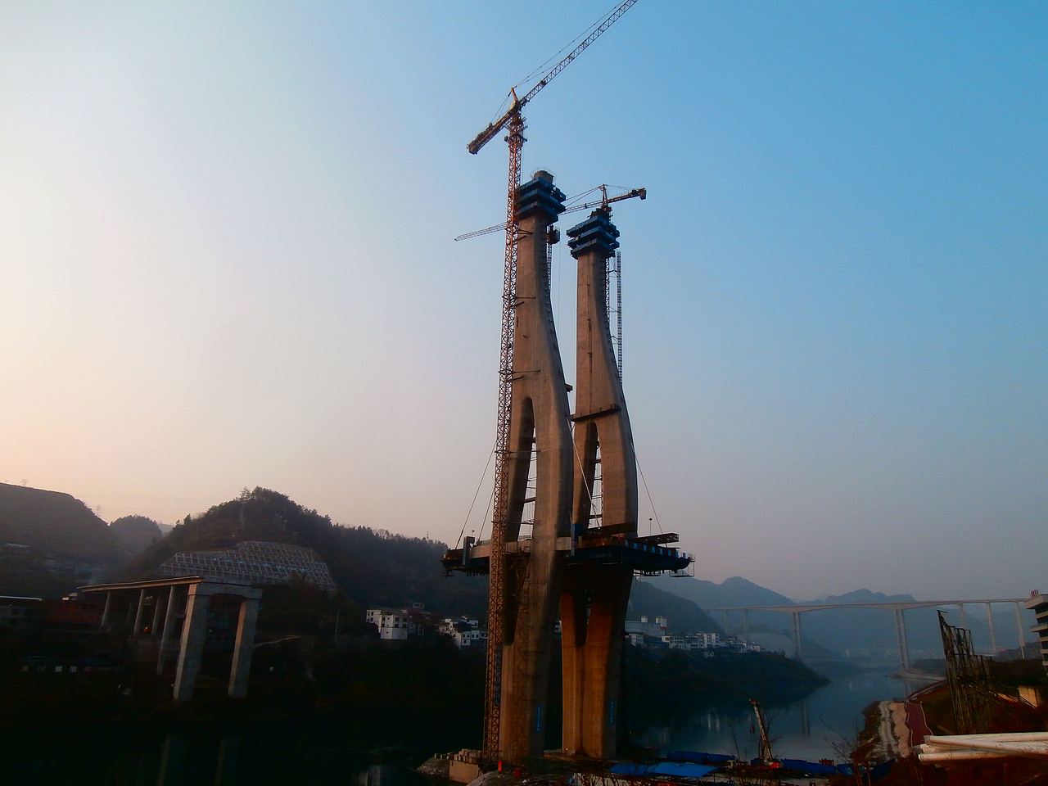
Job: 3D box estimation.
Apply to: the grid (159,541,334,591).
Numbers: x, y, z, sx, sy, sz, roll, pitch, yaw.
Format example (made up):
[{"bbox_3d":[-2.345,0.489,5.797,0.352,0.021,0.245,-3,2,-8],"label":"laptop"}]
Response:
[{"bbox_3d":[-131.586,82.606,345.000,78.000,23.000,25.000,9,-18,-25],"label":"grid"}]

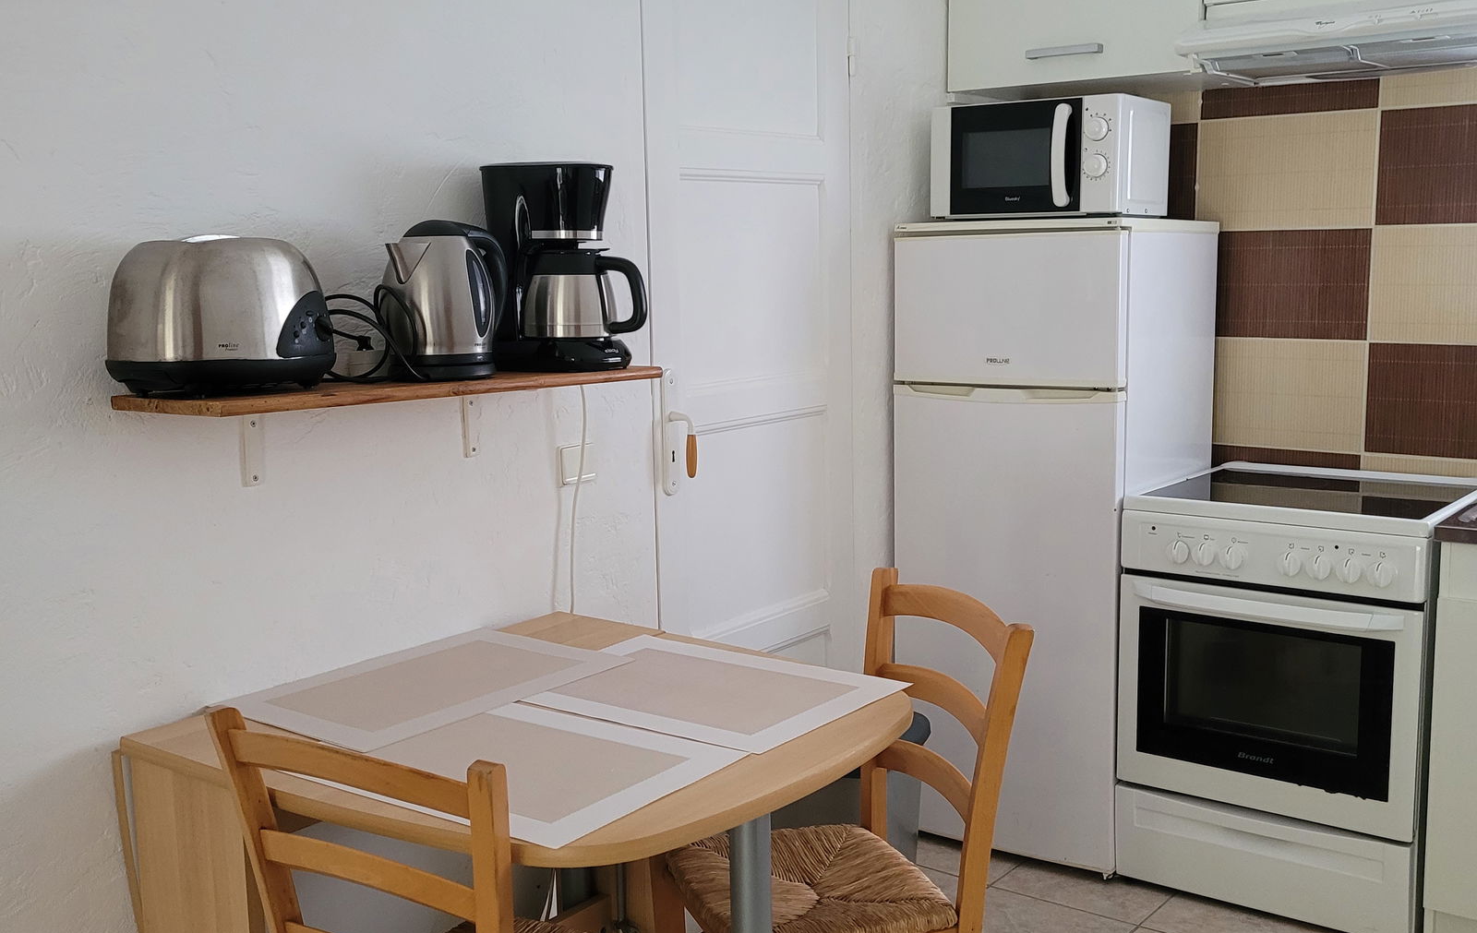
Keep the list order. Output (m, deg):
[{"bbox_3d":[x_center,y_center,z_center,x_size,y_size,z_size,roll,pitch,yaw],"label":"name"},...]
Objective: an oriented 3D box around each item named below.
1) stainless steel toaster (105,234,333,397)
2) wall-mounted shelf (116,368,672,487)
[{"bbox_3d":[-0.675,-0.195,1.933,0.180,0.202,0.286,5,10,38],"label":"stainless steel toaster"},{"bbox_3d":[-0.468,-0.058,2.167,0.250,0.149,0.801,5,10,38],"label":"wall-mounted shelf"}]

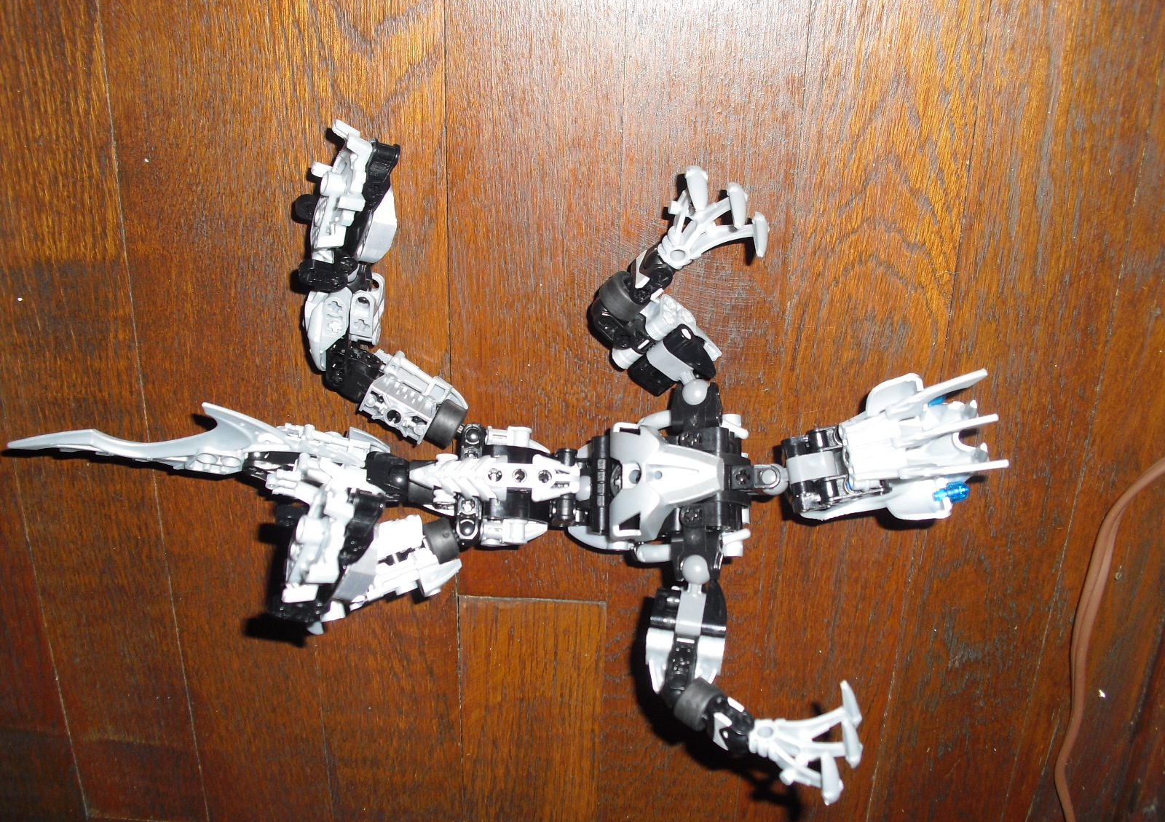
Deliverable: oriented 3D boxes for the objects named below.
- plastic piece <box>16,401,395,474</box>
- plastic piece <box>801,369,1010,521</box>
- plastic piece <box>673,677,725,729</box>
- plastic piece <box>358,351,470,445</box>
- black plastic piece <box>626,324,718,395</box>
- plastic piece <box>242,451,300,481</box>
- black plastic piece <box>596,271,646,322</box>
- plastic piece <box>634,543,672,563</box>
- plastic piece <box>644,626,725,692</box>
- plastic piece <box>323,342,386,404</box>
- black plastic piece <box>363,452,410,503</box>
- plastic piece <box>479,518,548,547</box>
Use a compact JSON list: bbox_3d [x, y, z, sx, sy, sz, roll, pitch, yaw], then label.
[{"bbox_3d":[-0.132,0.010,0.409,0.127,0.017,0.019,2,114,7],"label":"plastic piece"},{"bbox_3d":[0.104,0.012,0.396,0.065,0.032,0.044,-9,76,-2],"label":"plastic piece"},{"bbox_3d":[0.037,0.094,0.387,0.009,0.014,0.014,36,90,18],"label":"plastic piece"},{"bbox_3d":[-0.055,-0.004,0.399,0.034,0.019,0.021,28,113,0],"label":"plastic piece"},{"bbox_3d":[0.030,-0.017,0.405,0.017,0.013,0.024,34,112,-10],"label":"black plastic piece"},{"bbox_3d":[-0.106,0.019,0.414,0.019,0.009,0.009,3,114,7],"label":"plastic piece"},{"bbox_3d":[0.013,-0.038,0.401,0.009,0.014,0.014,-43,90,16],"label":"black plastic piece"},{"bbox_3d":[0.023,0.045,0.388,0.012,0.007,0.006,0,76,0],"label":"plastic piece"},{"bbox_3d":[0.034,0.081,0.398,0.025,0.015,0.021,7,99,1],"label":"plastic piece"},{"bbox_3d":[-0.078,-0.013,0.415,0.018,0.014,0.015,23,114,-6],"label":"plastic piece"},{"bbox_3d":[-0.066,0.022,0.406,0.015,0.013,0.015,7,114,2],"label":"black plastic piece"},{"bbox_3d":[-0.022,0.040,0.399,0.022,0.011,0.009,0,76,0],"label":"plastic piece"}]

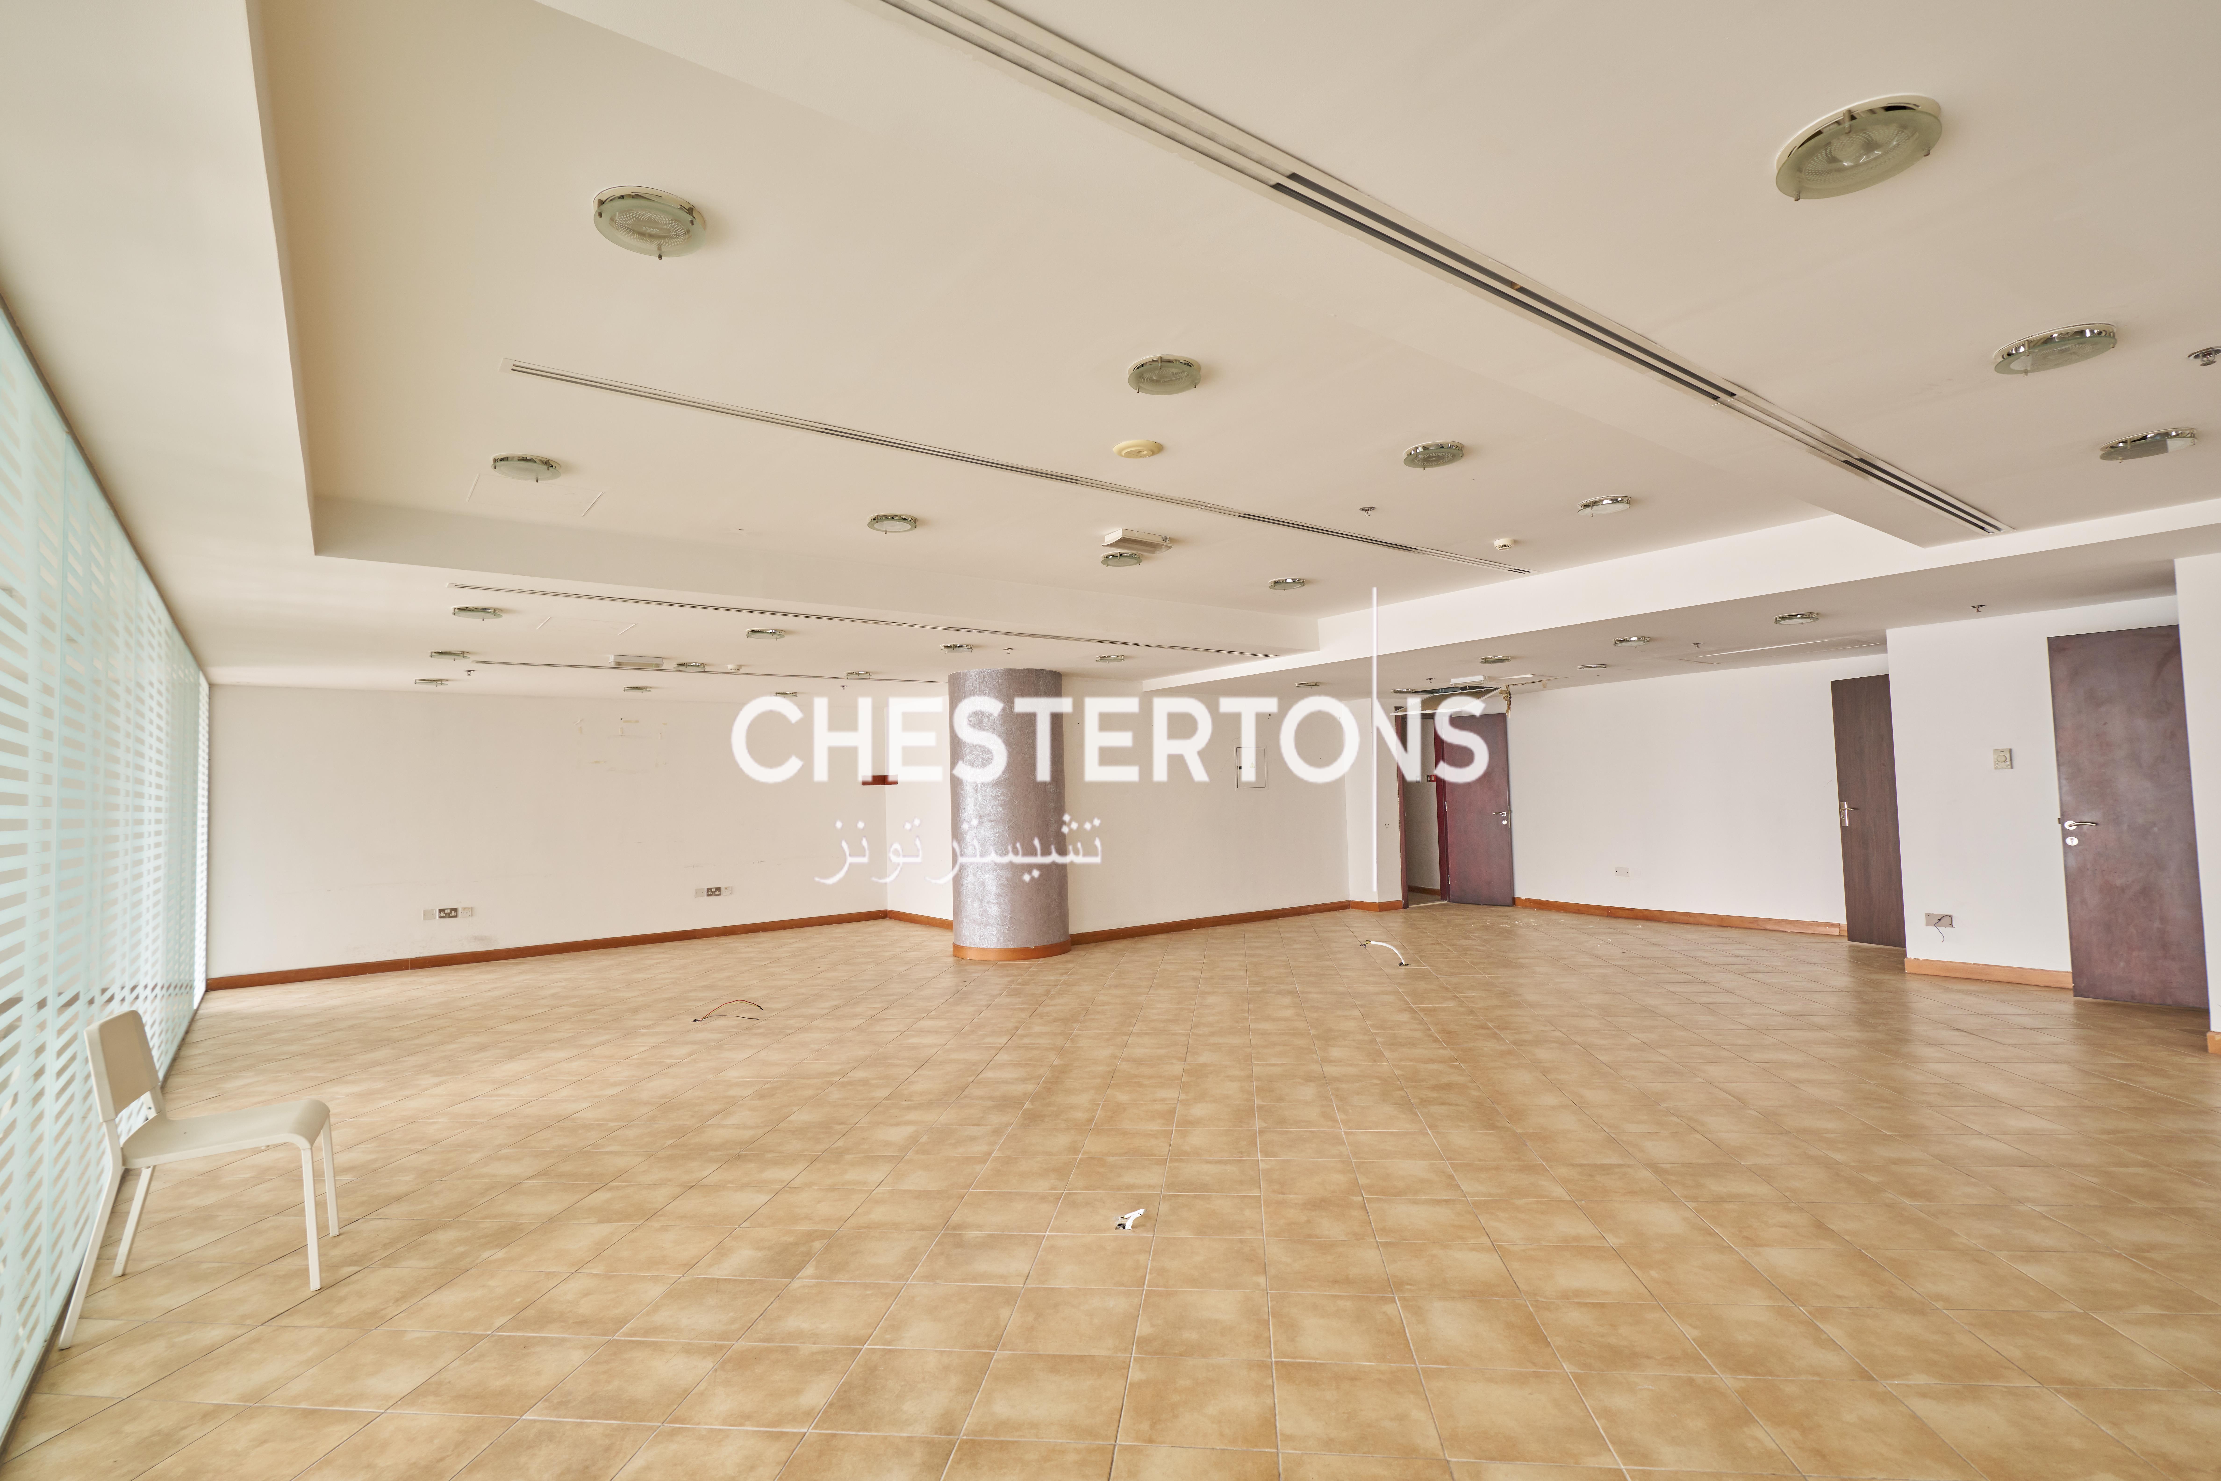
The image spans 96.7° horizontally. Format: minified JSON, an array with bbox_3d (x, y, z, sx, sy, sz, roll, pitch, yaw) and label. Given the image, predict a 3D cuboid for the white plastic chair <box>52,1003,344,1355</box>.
[{"bbox_3d":[-2.620,1.191,2.907,0.540,0.800,0.460,1,-4,-32],"label":"white plastic chair"}]

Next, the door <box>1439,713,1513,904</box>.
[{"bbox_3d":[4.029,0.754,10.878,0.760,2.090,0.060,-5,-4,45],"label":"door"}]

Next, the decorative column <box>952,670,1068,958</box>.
[{"bbox_3d":[-0.882,0.631,8.627,1.015,2.392,1.015,-2,-3,0],"label":"decorative column"}]

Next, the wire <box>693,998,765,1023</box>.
[{"bbox_3d":[-2.480,1.764,6.429,0.453,0.110,0.080,-2,-4,1],"label":"wire"}]

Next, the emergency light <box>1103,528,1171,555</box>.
[{"bbox_3d":[0.161,-1.124,5.588,0.348,0.057,0.164,1,-5,-35],"label":"emergency light"}]

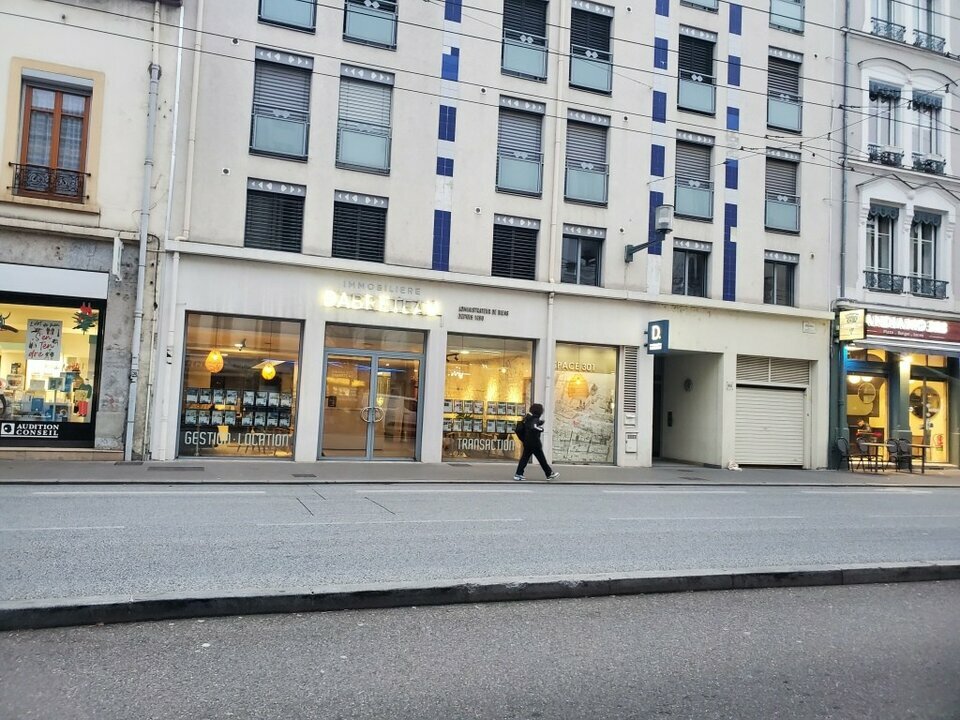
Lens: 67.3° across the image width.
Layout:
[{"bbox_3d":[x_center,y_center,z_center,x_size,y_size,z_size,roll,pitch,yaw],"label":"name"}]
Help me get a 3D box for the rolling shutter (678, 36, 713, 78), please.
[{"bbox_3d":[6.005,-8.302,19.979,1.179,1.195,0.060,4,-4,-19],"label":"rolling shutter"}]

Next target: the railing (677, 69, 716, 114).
[{"bbox_3d":[5.869,-7.167,19.420,1.198,1.118,0.080,4,-4,-19],"label":"railing"}]

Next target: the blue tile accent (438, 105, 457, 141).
[{"bbox_3d":[-0.748,-5.477,16.731,0.399,0.800,0.050,4,-3,-19],"label":"blue tile accent"}]

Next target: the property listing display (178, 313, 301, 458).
[{"bbox_3d":[-4.987,0.587,15.131,2.370,2.994,0.120,4,-3,-19],"label":"property listing display"}]

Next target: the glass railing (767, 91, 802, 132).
[{"bbox_3d":[8.478,-6.924,20.039,1.201,0.980,0.070,4,-3,-19],"label":"glass railing"}]

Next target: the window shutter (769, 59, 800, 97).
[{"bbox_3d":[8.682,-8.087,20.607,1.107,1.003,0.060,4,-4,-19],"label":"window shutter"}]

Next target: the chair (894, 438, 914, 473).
[{"bbox_3d":[11.822,2.665,20.058,0.520,0.890,0.480,4,-4,-19],"label":"chair"}]

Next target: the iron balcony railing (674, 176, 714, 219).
[{"bbox_3d":[5.624,-4.241,18.926,1.209,0.988,0.070,4,-3,-19],"label":"iron balcony railing"}]

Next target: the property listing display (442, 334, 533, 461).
[{"bbox_3d":[0.246,0.921,17.053,2.228,2.976,0.250,4,-4,-18],"label":"property listing display"}]

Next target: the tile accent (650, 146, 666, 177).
[{"bbox_3d":[4.727,-5.273,19.128,0.400,0.817,0.030,4,-4,-19],"label":"tile accent"}]

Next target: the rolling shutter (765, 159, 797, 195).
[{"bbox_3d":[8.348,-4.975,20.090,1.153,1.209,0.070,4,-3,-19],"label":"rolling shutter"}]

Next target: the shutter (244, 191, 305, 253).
[{"bbox_3d":[-4.549,-3.057,16.005,1.210,1.259,0.060,4,-4,-19],"label":"shutter"}]

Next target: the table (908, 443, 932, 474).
[{"bbox_3d":[12.687,2.866,20.644,0.620,0.750,0.620,4,-3,-19],"label":"table"}]

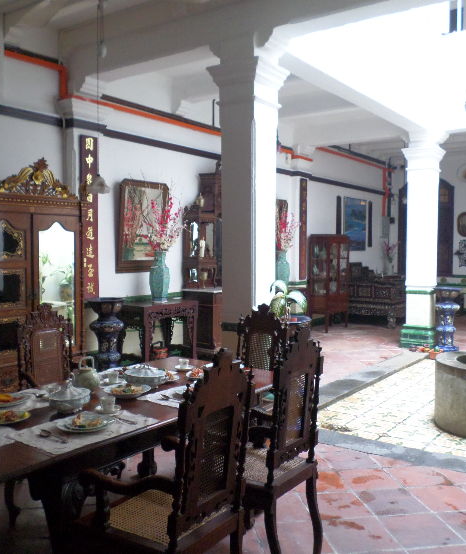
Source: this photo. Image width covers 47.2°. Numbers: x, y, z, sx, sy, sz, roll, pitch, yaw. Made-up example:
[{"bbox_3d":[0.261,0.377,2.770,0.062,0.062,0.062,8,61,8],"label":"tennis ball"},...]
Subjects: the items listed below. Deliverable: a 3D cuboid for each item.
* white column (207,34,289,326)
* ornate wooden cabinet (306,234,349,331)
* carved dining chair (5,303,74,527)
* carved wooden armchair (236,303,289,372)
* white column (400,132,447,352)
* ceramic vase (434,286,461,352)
[{"bbox_3d":[0.133,-0.311,4.542,0.500,3.120,0.500,3,4,37],"label":"white column"},{"bbox_3d":[1.706,0.099,9.507,0.420,1.670,0.830,4,5,37],"label":"ornate wooden cabinet"},{"bbox_3d":[-1.084,0.745,3.336,0.560,1.130,0.520,3,4,37],"label":"carved dining chair"},{"bbox_3d":[0.055,0.748,3.406,0.520,1.130,0.560,3,4,37],"label":"carved wooden armchair"},{"bbox_3d":[2.893,-0.490,8.089,0.510,3.070,0.510,4,5,37],"label":"white column"},{"bbox_3d":[3.168,0.625,7.843,0.380,0.930,0.380,3,4,37],"label":"ceramic vase"}]

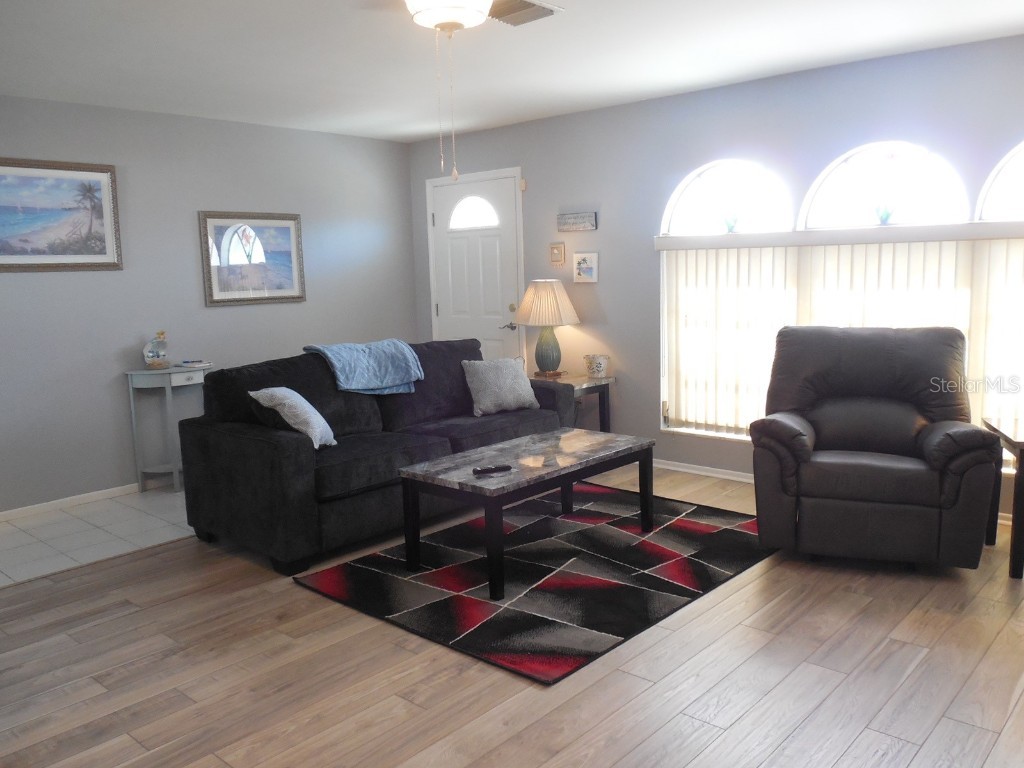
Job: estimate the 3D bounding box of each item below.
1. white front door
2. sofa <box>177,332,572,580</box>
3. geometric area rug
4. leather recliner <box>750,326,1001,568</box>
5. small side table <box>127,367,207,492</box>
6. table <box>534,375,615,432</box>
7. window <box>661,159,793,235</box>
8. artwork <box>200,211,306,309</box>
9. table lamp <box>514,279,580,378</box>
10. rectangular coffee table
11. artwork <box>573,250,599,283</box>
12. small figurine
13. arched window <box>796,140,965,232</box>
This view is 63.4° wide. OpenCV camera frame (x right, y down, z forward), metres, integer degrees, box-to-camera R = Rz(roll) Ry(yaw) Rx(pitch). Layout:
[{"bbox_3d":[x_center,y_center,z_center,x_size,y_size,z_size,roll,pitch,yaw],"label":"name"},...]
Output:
[{"bbox_3d":[-0.288,-0.600,6.663,1.045,2.105,0.080,6,11,42],"label":"white front door"},{"bbox_3d":[-0.673,0.285,4.807,1.000,0.910,2.085,6,11,42],"label":"sofa"},{"bbox_3d":[0.275,0.821,4.072,1.533,0.012,2.110,6,11,42],"label":"geometric area rug"},{"bbox_3d":[1.755,0.259,4.119,1.040,1.030,0.920,2,9,21],"label":"leather recliner"},{"bbox_3d":[-2.147,0.290,5.458,0.290,0.790,0.600,6,11,42],"label":"small side table"},{"bbox_3d":[0.331,0.270,5.835,0.560,0.605,0.580,6,11,42],"label":"table"},{"bbox_3d":[1.342,-1.160,5.153,0.898,0.455,0.100,6,11,42],"label":"window"},{"bbox_3d":[-1.834,-0.893,5.905,0.035,0.640,0.800,6,11,42],"label":"artwork"},{"bbox_3d":[0.247,-0.396,5.876,0.465,0.700,0.465,-1,8,0],"label":"table lamp"},{"bbox_3d":[0.116,0.592,4.138,0.610,0.480,1.215,6,11,42],"label":"rectangular coffee table"},{"bbox_3d":[0.526,-0.825,5.897,0.210,0.205,0.022,6,11,42],"label":"artwork"},{"bbox_3d":[-2.291,-0.215,5.335,0.160,0.240,0.120,-7,10,-35],"label":"small figurine"},{"bbox_3d":[2.026,-1.088,4.534,0.912,0.455,0.100,6,11,42],"label":"arched window"}]

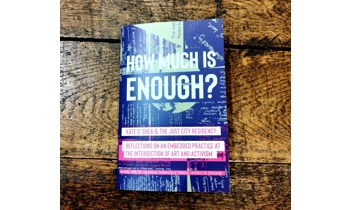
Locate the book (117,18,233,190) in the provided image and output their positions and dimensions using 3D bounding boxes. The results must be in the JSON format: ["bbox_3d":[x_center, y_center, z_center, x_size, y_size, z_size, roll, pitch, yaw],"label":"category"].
[{"bbox_3d":[-0.003,-0.002,0.291,0.127,0.016,0.200,-1,81,6],"label":"book"}]

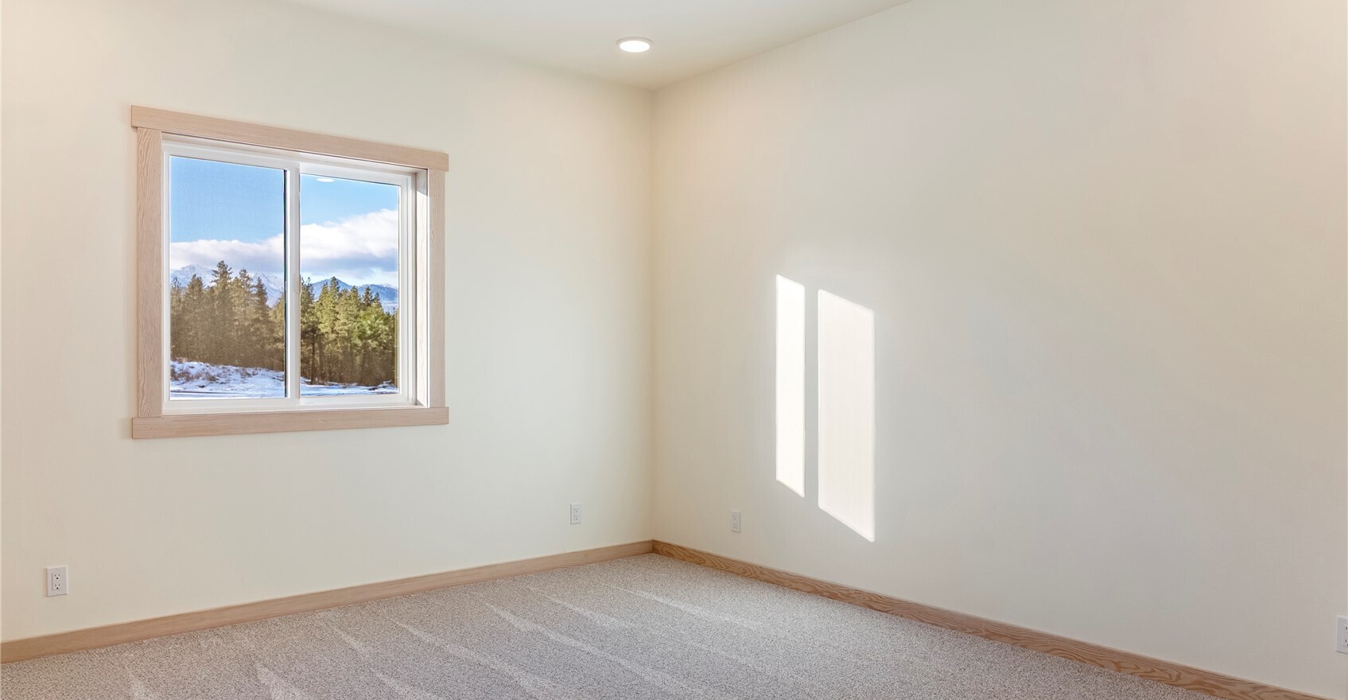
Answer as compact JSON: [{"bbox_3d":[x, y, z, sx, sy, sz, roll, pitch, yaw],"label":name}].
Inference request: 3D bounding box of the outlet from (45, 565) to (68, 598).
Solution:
[{"bbox_3d":[-2.414,0.907,3.520,0.070,0.114,0.007,0,-1,-39],"label":"outlet"}]

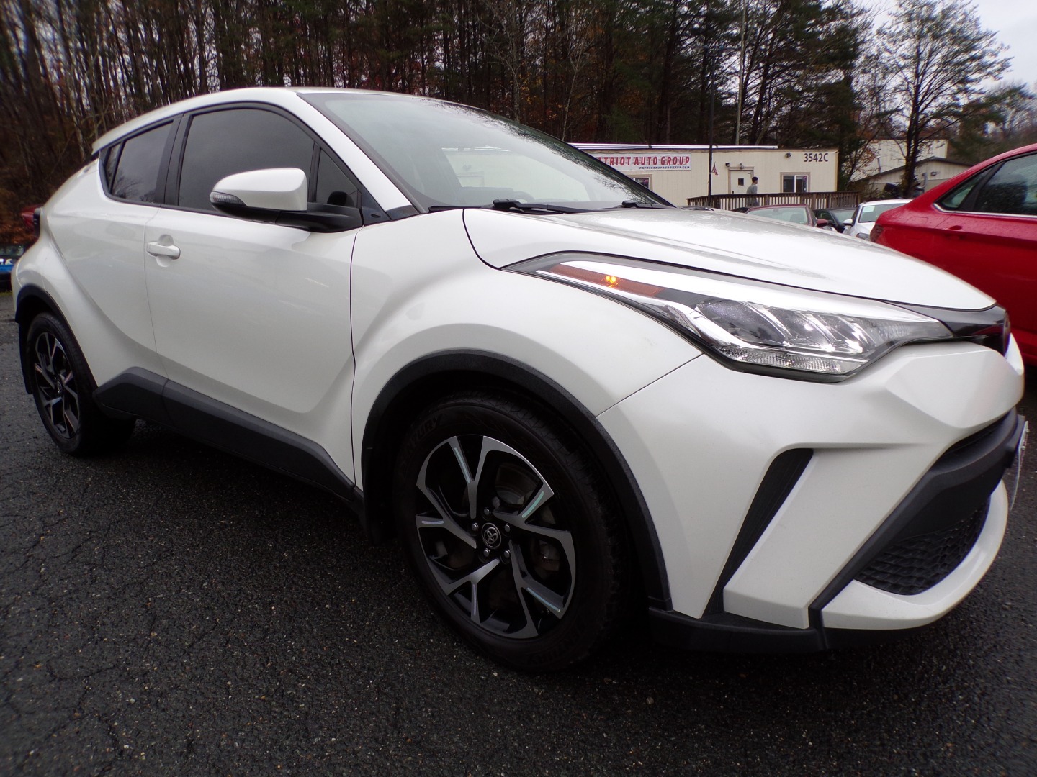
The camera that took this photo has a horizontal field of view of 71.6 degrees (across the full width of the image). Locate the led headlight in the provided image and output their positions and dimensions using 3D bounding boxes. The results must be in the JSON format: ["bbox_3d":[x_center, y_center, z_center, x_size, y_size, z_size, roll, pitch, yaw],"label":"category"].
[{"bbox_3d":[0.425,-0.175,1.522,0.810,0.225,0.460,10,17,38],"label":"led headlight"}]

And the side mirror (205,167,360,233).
[{"bbox_3d":[-0.591,-0.475,1.835,0.290,0.165,0.250,10,17,38],"label":"side mirror"}]

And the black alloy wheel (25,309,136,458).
[{"bbox_3d":[-2.061,-0.029,3.368,0.668,0.668,0.230,10,17,38],"label":"black alloy wheel"}]

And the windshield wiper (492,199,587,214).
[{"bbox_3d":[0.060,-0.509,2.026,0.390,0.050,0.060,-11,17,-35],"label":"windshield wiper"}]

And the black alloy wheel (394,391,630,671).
[{"bbox_3d":[-0.012,0.330,1.742,0.668,0.668,0.230,10,17,37],"label":"black alloy wheel"}]

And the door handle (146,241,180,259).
[{"bbox_3d":[-1.202,-0.467,2.422,0.210,0.048,0.050,10,17,38],"label":"door handle"}]

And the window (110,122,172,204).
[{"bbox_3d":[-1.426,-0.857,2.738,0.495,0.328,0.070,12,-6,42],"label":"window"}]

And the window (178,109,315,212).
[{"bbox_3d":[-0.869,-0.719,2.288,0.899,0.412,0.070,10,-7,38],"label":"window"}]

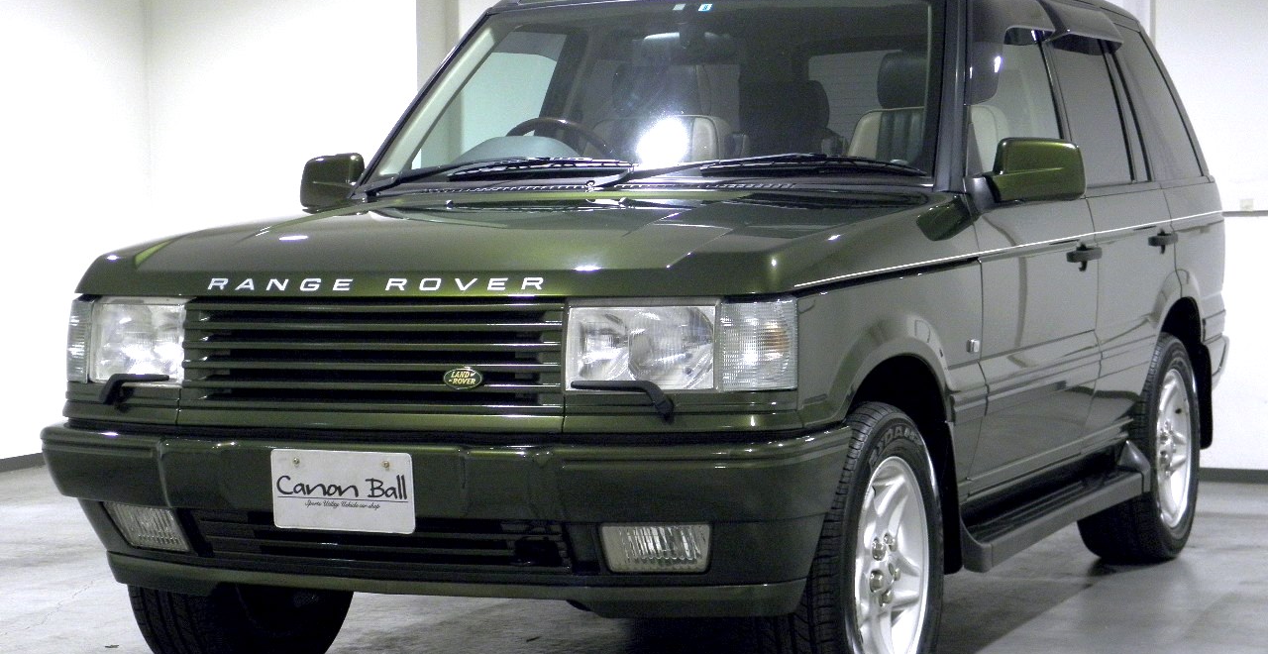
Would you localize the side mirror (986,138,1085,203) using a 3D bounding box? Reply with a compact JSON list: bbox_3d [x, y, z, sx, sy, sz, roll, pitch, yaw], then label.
[{"bbox_3d":[0.981,-0.378,6.055,0.247,0.168,0.130,1,3,25],"label":"side mirror"}]

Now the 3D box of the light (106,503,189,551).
[{"bbox_3d":[-1.055,0.437,5.410,0.215,0.105,0.090,1,3,35],"label":"light"}]

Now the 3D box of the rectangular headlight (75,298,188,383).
[{"bbox_3d":[-1.085,0.034,5.418,0.420,0.175,0.160,1,3,37],"label":"rectangular headlight"}]

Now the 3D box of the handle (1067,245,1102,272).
[{"bbox_3d":[1.221,-0.189,6.753,0.050,0.075,0.190,0,3,25],"label":"handle"}]

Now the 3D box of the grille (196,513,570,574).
[{"bbox_3d":[-0.531,0.436,5.109,0.940,0.115,0.090,0,3,25],"label":"grille"}]

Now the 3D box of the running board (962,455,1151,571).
[{"bbox_3d":[1.091,0.464,6.590,0.190,0.165,1.760,0,3,25],"label":"running board"}]

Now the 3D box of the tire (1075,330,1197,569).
[{"bbox_3d":[1.598,0.376,7.889,0.265,0.730,0.735,0,3,25],"label":"tire"}]

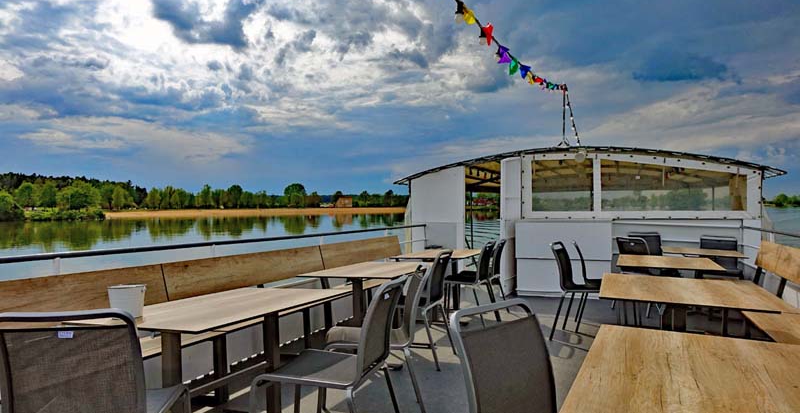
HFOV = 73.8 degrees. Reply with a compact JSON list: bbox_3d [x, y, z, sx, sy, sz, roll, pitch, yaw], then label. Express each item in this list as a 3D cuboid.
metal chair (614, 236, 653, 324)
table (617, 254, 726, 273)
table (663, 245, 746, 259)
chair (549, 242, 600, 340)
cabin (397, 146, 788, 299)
[{"bbox_3d":[2.942,0.801,6.370,0.605,0.885,0.490,0,-1,-30],"label":"metal chair"},{"bbox_3d":[2.470,0.880,4.960,0.800,0.740,1.170,0,0,23],"label":"table"},{"bbox_3d":[3.460,0.885,6.100,0.810,0.740,0.930,0,0,25],"label":"table"},{"bbox_3d":[1.772,0.793,5.009,0.605,0.885,0.490,-1,-1,30],"label":"chair"},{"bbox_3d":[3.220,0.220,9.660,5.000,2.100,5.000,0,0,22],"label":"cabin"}]

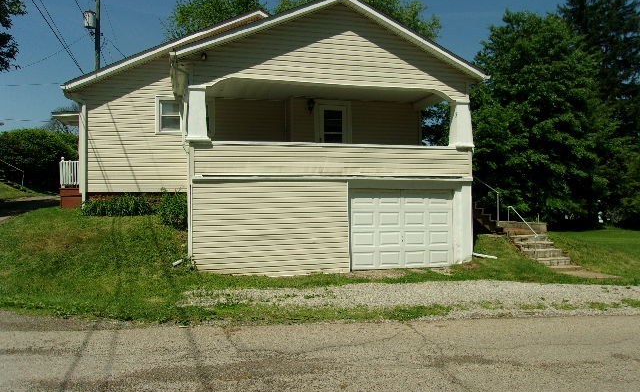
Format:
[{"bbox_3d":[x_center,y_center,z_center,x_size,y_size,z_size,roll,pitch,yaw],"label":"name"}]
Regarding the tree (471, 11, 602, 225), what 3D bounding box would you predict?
[{"bbox_3d":[8.185,-2.991,18.957,5.800,8.140,5.800,-1,-1,-17],"label":"tree"}]

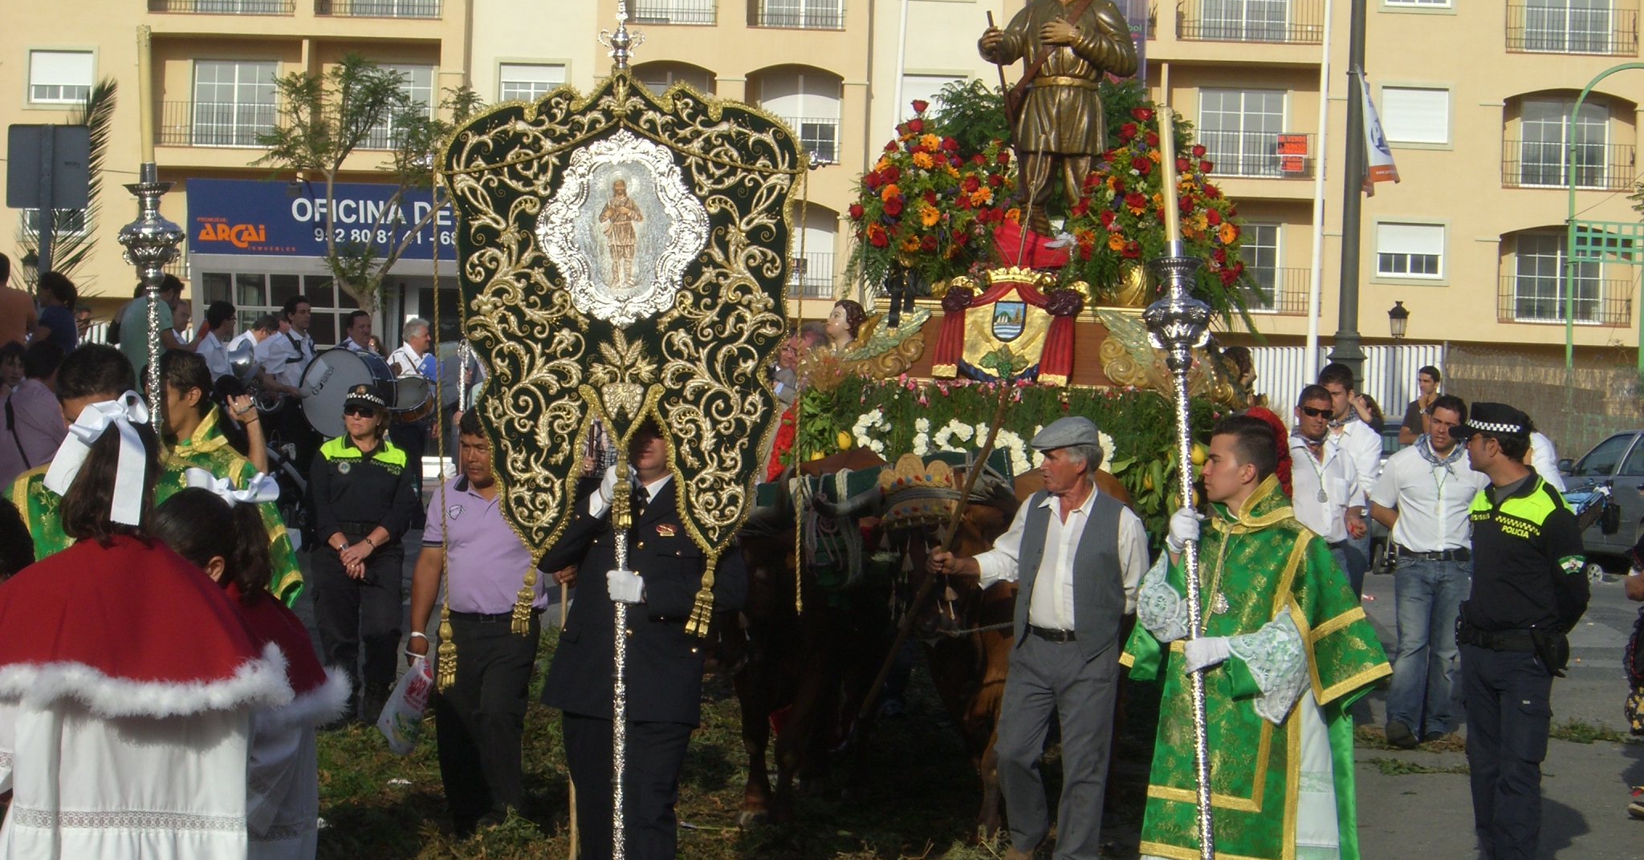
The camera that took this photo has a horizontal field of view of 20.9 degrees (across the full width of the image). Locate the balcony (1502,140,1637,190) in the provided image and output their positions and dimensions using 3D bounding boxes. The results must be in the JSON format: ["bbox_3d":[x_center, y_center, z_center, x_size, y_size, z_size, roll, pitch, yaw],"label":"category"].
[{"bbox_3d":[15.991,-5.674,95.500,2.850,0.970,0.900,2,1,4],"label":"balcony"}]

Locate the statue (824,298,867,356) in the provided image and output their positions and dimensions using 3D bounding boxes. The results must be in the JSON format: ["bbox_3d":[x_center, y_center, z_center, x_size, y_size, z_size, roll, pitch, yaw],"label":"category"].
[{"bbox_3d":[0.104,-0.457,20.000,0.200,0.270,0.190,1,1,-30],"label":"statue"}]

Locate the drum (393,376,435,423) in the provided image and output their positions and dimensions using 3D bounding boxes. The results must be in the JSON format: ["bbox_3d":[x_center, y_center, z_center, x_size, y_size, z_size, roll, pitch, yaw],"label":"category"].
[{"bbox_3d":[-2.702,-0.206,29.300,0.370,0.170,0.370,-16,37,5],"label":"drum"}]

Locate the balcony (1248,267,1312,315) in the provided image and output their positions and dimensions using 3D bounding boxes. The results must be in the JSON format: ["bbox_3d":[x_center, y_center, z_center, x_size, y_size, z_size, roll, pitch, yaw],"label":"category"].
[{"bbox_3d":[9.329,-3.062,98.382,3.440,1.040,1.100,2,1,7],"label":"balcony"}]

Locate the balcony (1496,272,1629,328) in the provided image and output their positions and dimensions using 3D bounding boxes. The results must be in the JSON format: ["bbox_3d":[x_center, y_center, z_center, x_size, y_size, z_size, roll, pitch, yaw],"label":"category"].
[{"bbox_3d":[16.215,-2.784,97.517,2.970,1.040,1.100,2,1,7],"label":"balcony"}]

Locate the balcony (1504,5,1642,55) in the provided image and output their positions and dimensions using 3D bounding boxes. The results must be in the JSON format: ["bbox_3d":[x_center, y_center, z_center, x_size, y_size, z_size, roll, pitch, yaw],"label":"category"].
[{"bbox_3d":[16.330,-8.668,97.324,2.900,1.060,0.900,2,0,5],"label":"balcony"}]

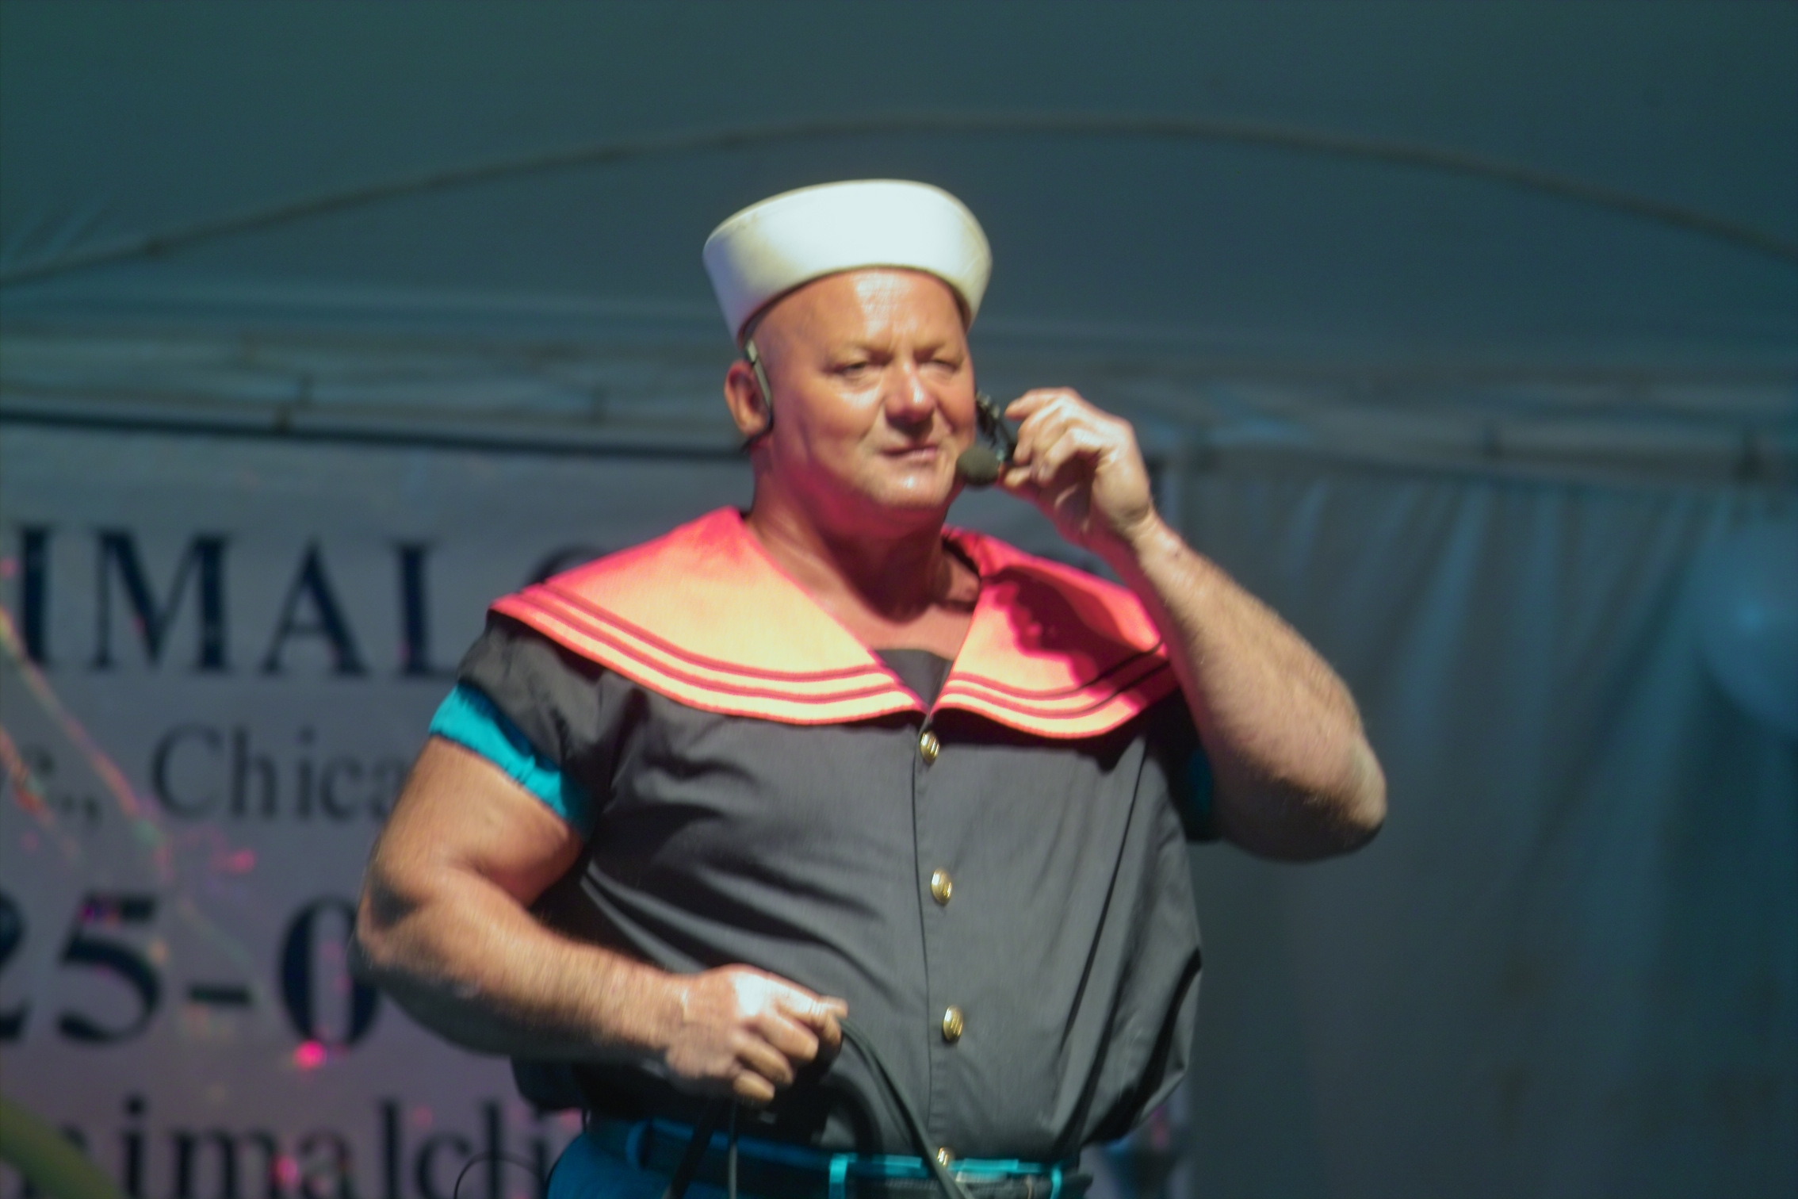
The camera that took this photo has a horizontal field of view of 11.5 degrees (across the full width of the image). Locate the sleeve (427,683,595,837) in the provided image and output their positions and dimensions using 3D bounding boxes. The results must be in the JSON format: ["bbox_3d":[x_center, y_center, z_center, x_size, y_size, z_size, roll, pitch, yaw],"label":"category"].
[{"bbox_3d":[-0.287,0.120,6.640,0.140,0.065,0.140,33,-11,-21],"label":"sleeve"}]

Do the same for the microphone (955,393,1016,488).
[{"bbox_3d":[0.065,-0.119,6.660,0.048,0.071,0.050,2,-6,-20],"label":"microphone"}]

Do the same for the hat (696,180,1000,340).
[{"bbox_3d":[-0.037,-0.234,6.760,0.218,0.090,0.230,-4,-29,-2],"label":"hat"}]

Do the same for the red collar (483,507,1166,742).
[{"bbox_3d":[-0.044,0.019,6.750,0.520,0.200,0.310,2,-6,-25],"label":"red collar"}]

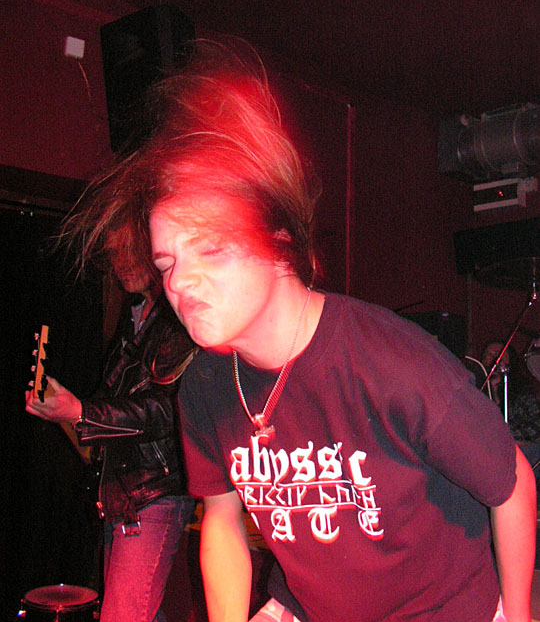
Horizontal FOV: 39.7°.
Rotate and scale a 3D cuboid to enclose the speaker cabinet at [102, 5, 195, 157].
[{"bbox_3d":[-0.500,-1.029,3.451,0.395,0.580,0.310,-3,3,35],"label":"speaker cabinet"}]

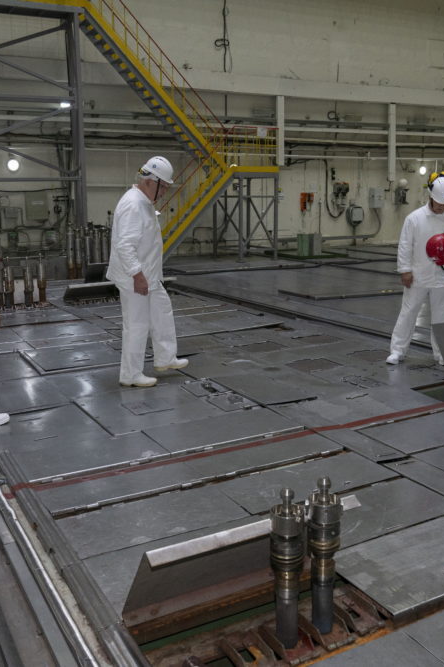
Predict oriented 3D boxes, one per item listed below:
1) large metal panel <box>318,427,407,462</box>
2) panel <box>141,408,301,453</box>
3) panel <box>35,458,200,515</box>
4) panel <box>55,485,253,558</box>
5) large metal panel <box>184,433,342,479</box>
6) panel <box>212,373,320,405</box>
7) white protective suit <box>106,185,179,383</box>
[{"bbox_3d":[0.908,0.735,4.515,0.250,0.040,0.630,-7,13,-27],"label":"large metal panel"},{"bbox_3d":[0.015,0.684,4.873,1.034,0.030,0.491,-7,13,-27],"label":"panel"},{"bbox_3d":[-0.591,0.865,3.980,0.875,0.040,0.470,-7,13,-27],"label":"panel"},{"bbox_3d":[-0.336,0.955,3.528,0.894,0.030,0.422,-7,13,-27],"label":"panel"},{"bbox_3d":[0.239,0.767,4.405,1.000,0.040,0.470,-7,13,-27],"label":"large metal panel"},{"bbox_3d":[0.312,0.479,5.861,0.470,0.040,0.950,-7,13,-27],"label":"panel"},{"bbox_3d":[-0.673,-0.419,5.878,0.600,1.646,0.550,-1,11,-1],"label":"white protective suit"}]

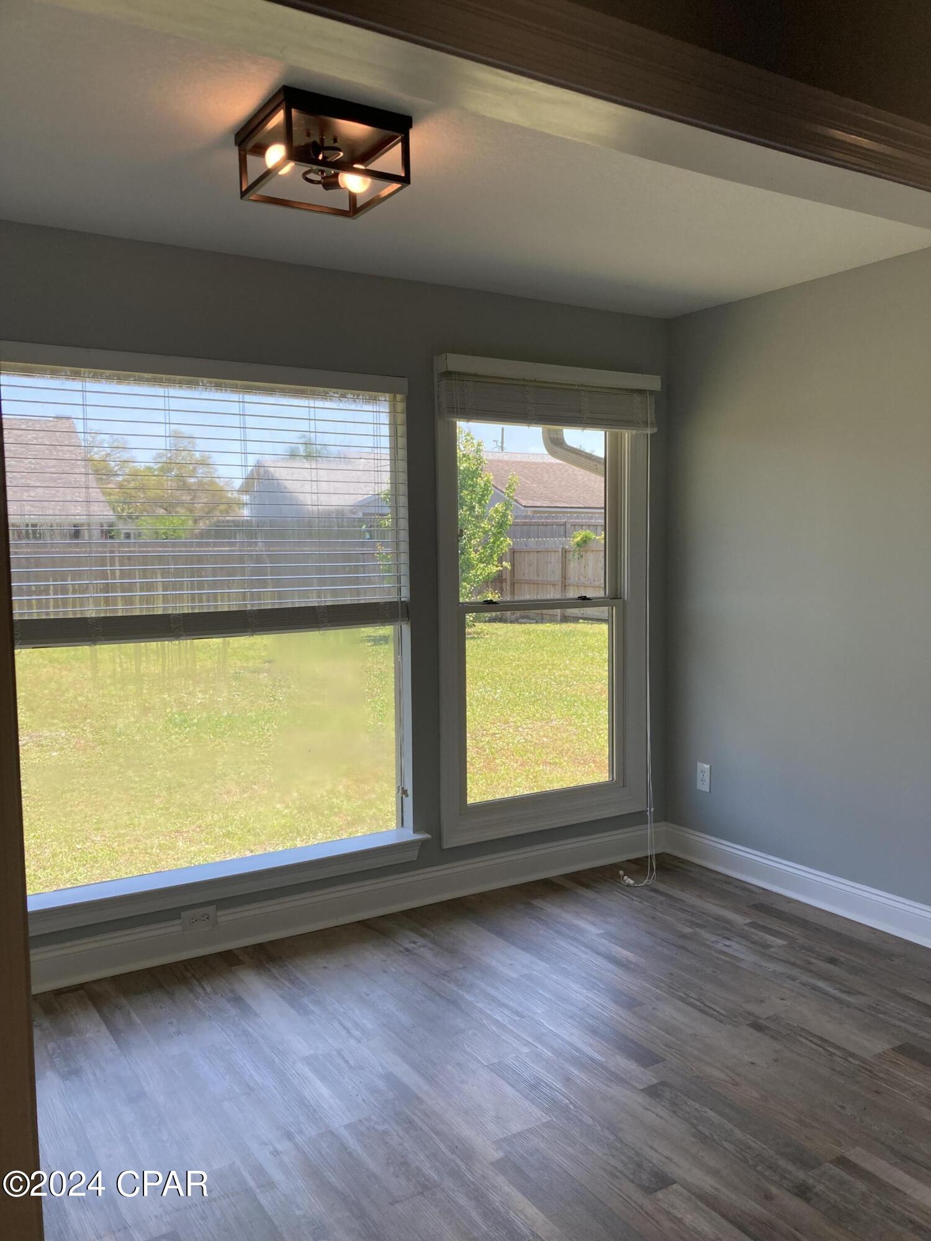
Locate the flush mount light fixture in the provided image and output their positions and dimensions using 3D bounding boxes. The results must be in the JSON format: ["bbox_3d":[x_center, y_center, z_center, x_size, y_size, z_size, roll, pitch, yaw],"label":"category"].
[{"bbox_3d":[-0.343,-1.109,2.412,0.318,0.152,0.306,-3,5,-32],"label":"flush mount light fixture"}]

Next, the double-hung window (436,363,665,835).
[{"bbox_3d":[0.329,-0.079,4.241,1.080,1.932,0.100,-3,5,-32],"label":"double-hung window"}]

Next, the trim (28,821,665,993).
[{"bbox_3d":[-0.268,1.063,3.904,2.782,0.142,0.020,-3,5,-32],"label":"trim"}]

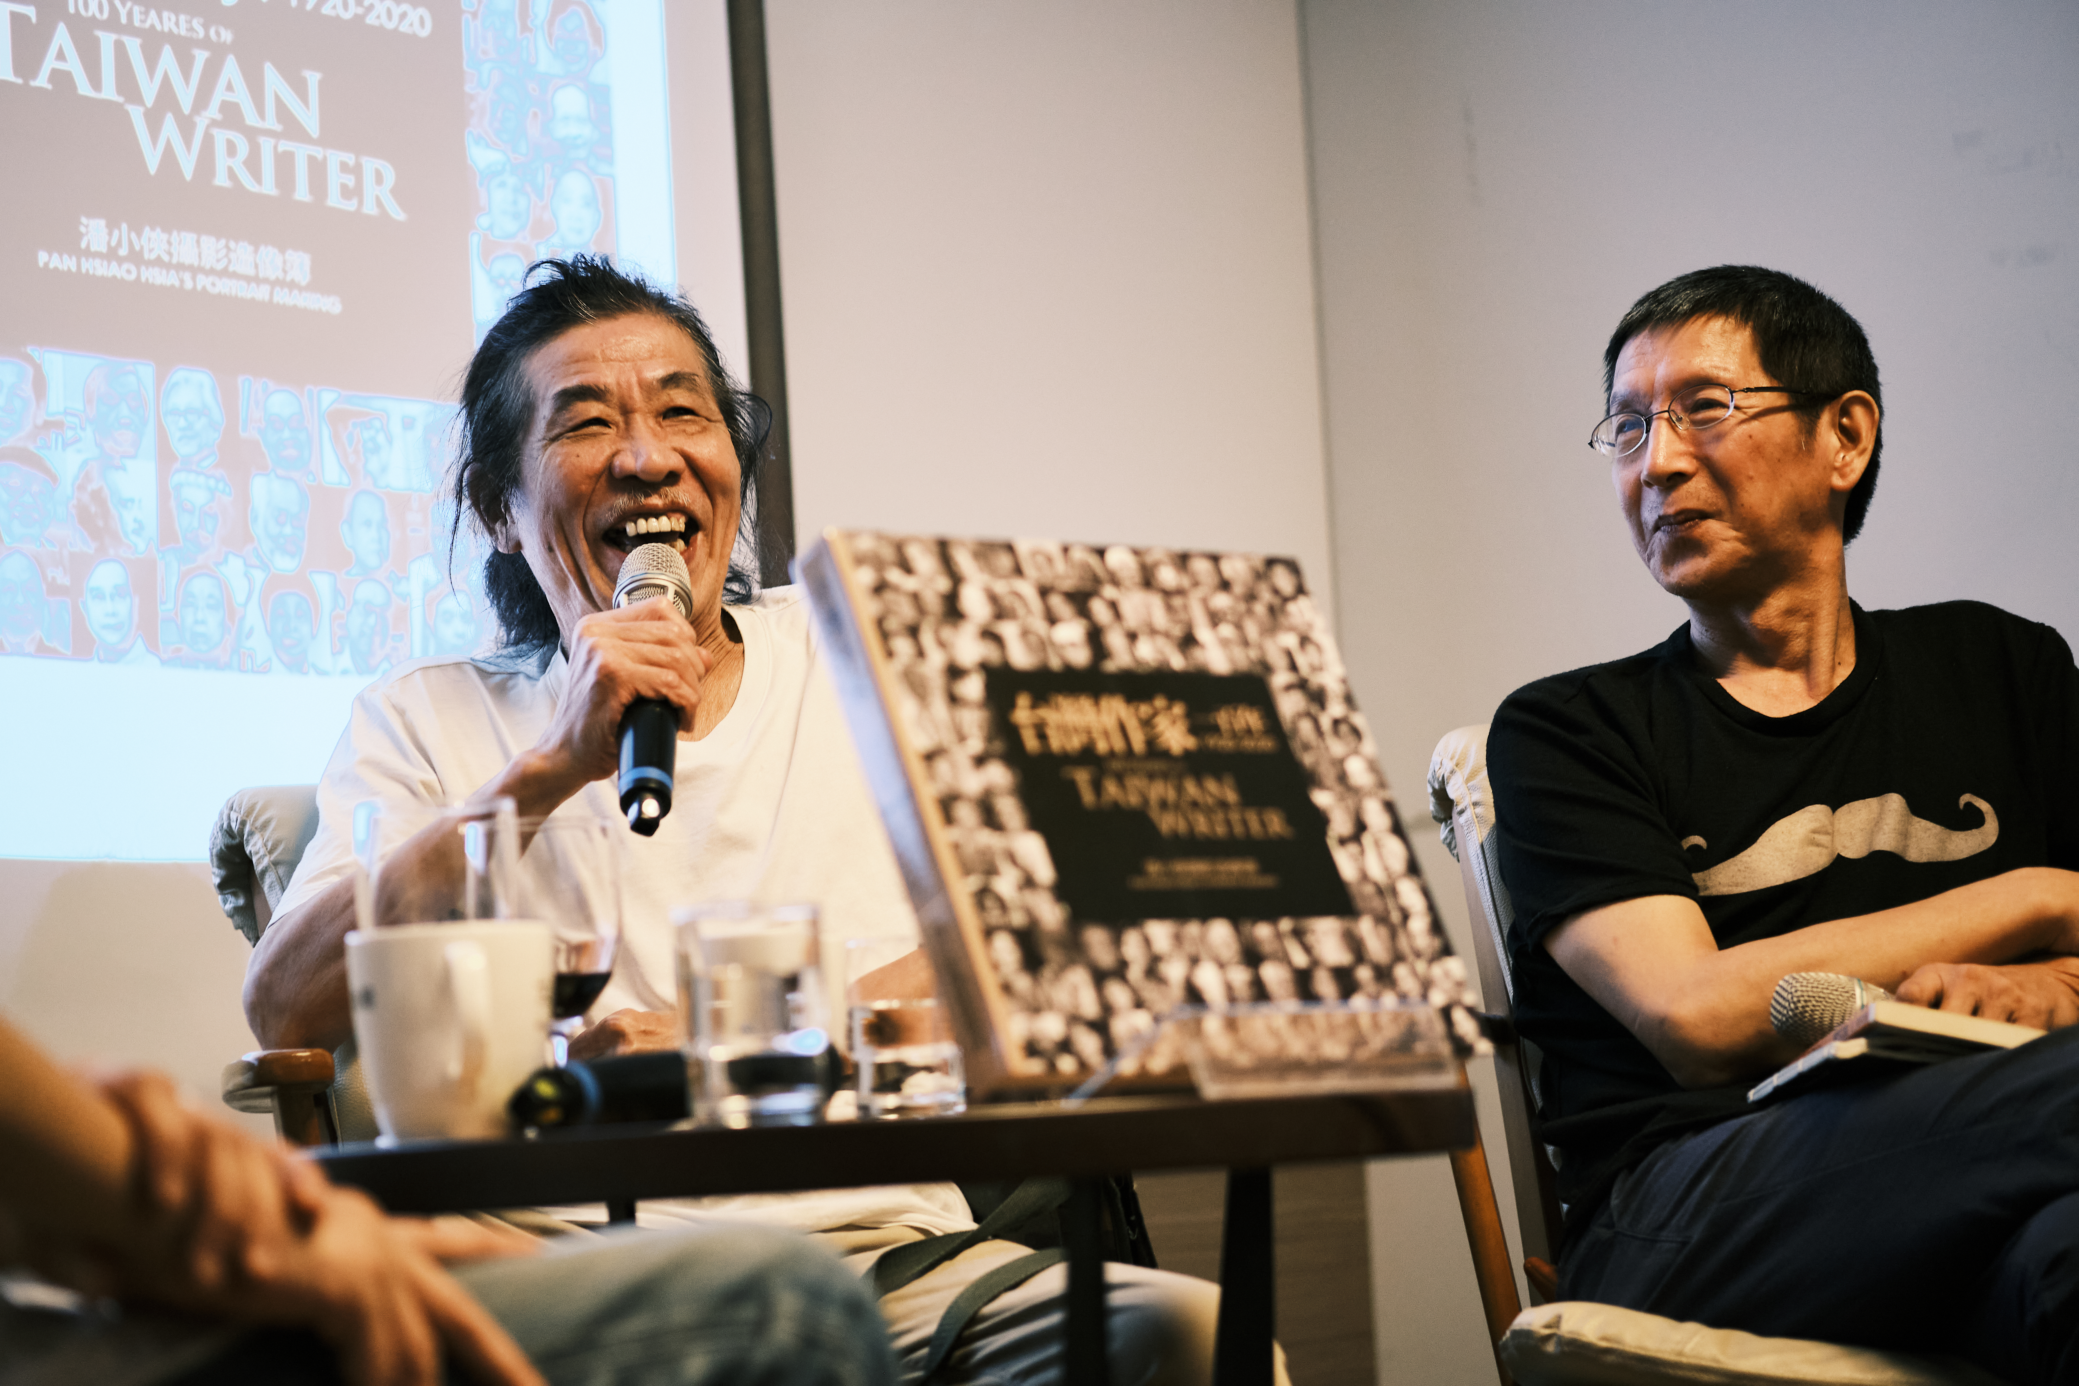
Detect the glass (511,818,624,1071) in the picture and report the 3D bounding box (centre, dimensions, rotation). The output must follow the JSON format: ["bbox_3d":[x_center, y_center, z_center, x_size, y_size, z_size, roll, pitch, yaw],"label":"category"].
[{"bbox_3d":[-0.262,0.151,2.320,0.083,0.168,0.083,-4,-5,0],"label":"glass"}]

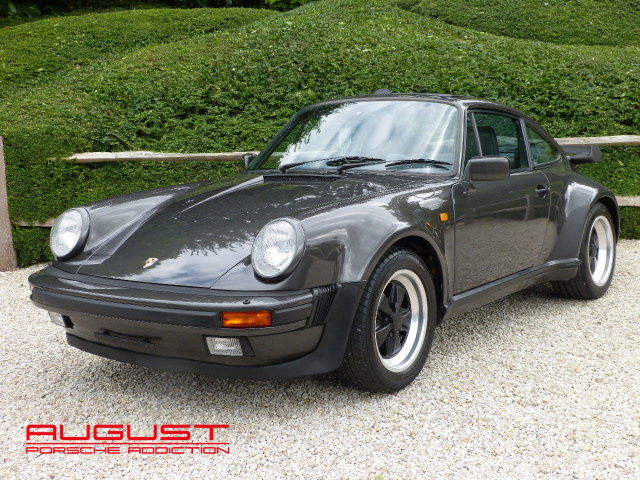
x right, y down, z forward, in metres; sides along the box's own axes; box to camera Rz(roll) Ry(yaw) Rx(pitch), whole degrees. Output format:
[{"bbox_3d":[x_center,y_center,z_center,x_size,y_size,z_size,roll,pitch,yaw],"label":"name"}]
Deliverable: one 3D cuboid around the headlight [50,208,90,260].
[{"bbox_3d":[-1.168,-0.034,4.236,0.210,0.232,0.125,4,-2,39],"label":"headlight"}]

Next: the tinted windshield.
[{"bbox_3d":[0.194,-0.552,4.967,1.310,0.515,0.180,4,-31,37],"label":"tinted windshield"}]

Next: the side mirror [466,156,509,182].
[{"bbox_3d":[0.857,-0.359,4.560,0.200,0.120,0.100,2,8,25],"label":"side mirror"}]

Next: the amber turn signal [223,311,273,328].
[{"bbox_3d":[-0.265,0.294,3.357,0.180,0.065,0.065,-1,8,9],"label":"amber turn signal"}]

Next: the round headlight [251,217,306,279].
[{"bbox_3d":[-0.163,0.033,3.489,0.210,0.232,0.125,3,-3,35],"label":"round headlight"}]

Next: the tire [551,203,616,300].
[{"bbox_3d":[1.668,0.057,5.746,0.250,0.630,0.630,4,9,37],"label":"tire"}]

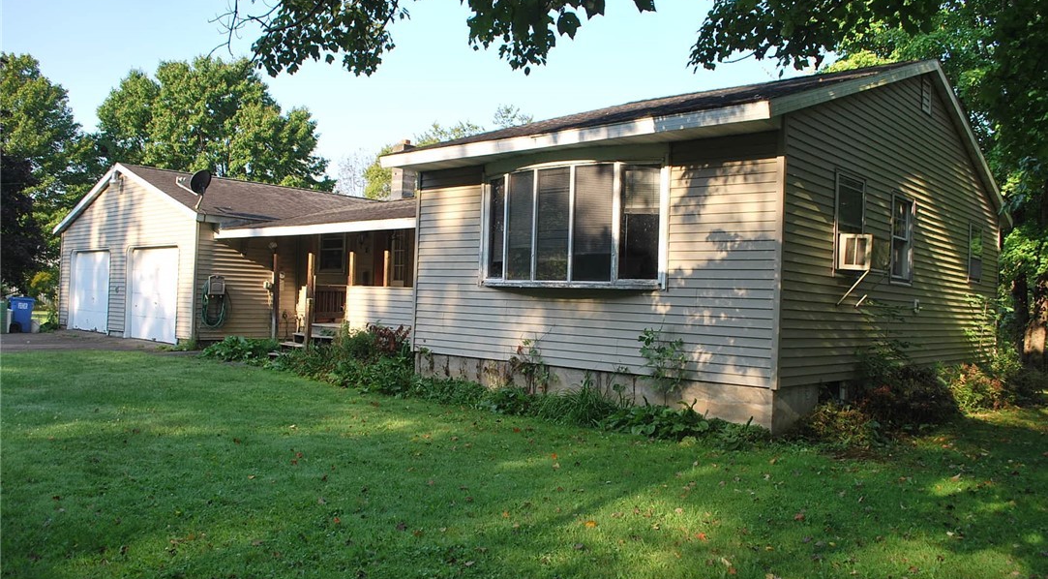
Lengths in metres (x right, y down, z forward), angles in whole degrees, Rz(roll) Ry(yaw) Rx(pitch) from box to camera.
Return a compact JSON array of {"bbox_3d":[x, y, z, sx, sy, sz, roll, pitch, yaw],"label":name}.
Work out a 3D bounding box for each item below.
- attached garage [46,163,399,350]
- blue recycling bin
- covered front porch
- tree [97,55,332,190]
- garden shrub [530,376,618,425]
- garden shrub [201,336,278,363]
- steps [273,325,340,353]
[{"bbox_3d":[-7.119,-0.804,21.953,8.650,4.120,8.250,1,-1,42],"label":"attached garage"},{"bbox_3d":[-14.019,0.704,22.000,0.740,1.000,0.640,3,-1,-37],"label":"blue recycling bin"},{"bbox_3d":[-3.253,-0.080,14.897,6.900,2.830,2.200,1,-1,42],"label":"covered front porch"},{"bbox_3d":[-15.014,-4.958,37.951,11.200,12.568,11.200,1,-1,42],"label":"tree"},{"bbox_3d":[0.556,1.131,8.350,0.950,0.460,0.850,1,-1,42],"label":"garden shrub"},{"bbox_3d":[-5.171,1.039,14.300,1.450,0.420,1.200,1,-1,42],"label":"garden shrub"},{"bbox_3d":[-4.012,1.010,14.581,1.360,0.620,0.900,1,-1,42],"label":"steps"}]

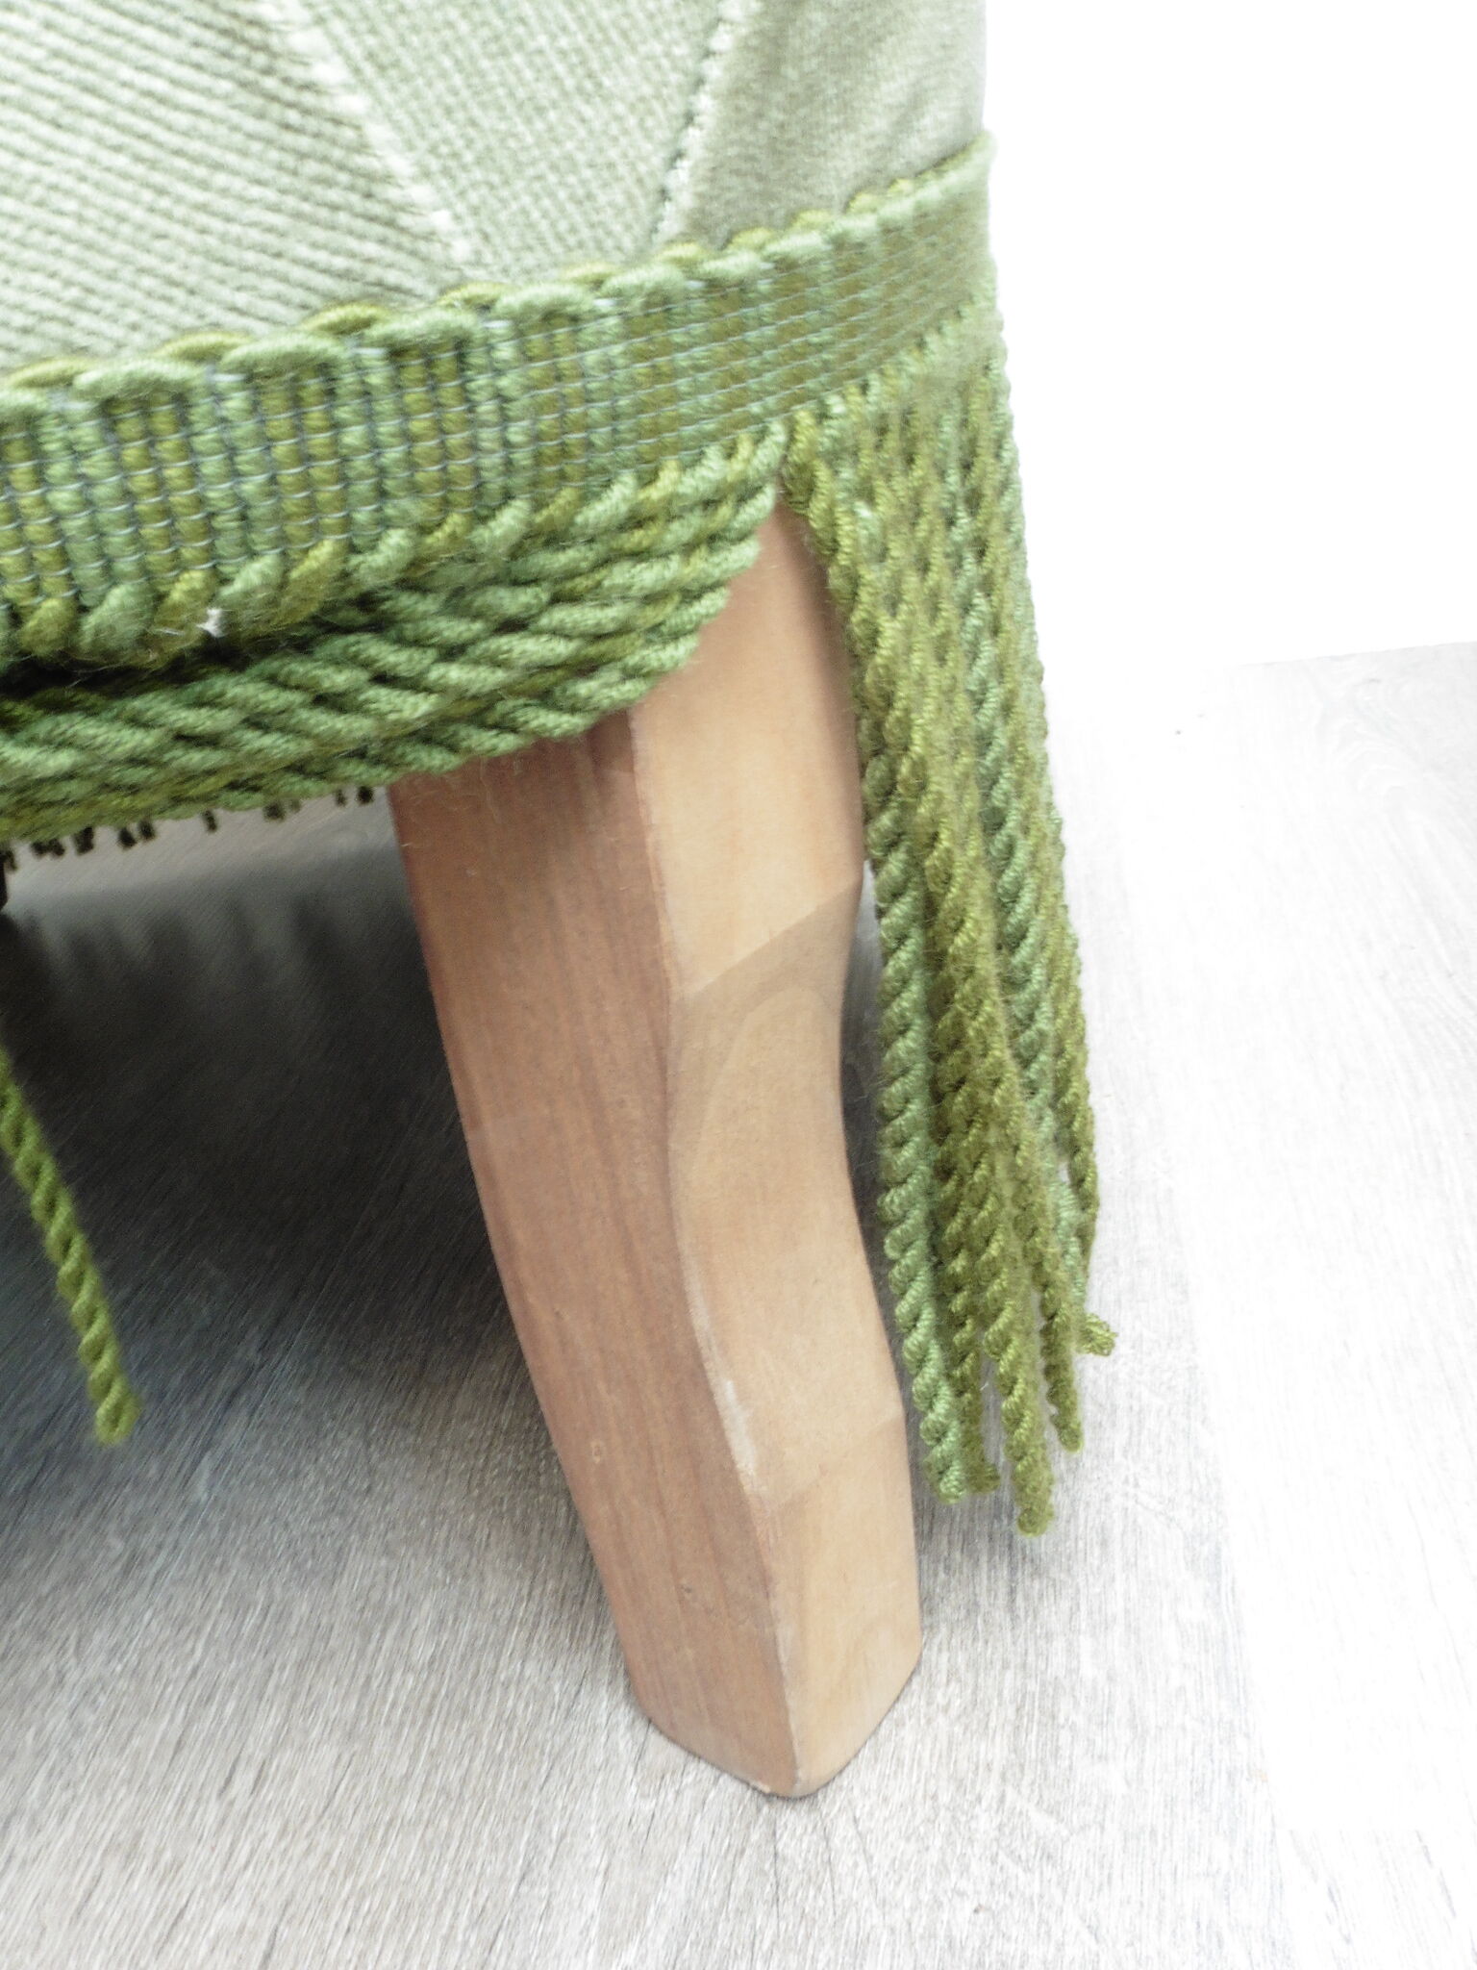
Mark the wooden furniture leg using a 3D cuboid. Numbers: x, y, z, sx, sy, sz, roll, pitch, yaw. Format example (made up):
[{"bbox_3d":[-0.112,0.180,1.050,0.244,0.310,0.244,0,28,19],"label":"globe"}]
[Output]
[{"bbox_3d":[-0.007,0.031,0.241,0.053,0.194,0.033,15,36,39],"label":"wooden furniture leg"}]

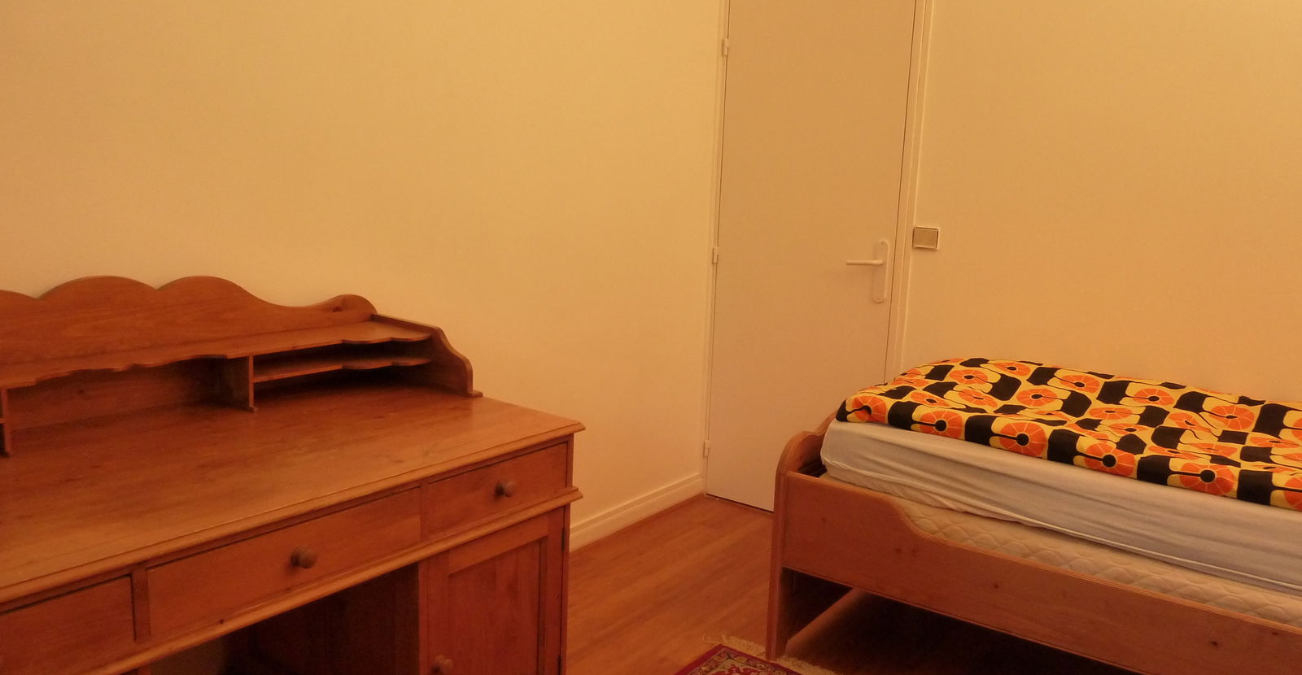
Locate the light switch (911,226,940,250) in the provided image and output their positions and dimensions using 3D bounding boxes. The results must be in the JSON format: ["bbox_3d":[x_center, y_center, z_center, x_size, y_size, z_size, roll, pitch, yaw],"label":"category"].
[{"bbox_3d":[0.948,-0.341,3.241,0.085,0.076,0.013,10,14,34],"label":"light switch"}]

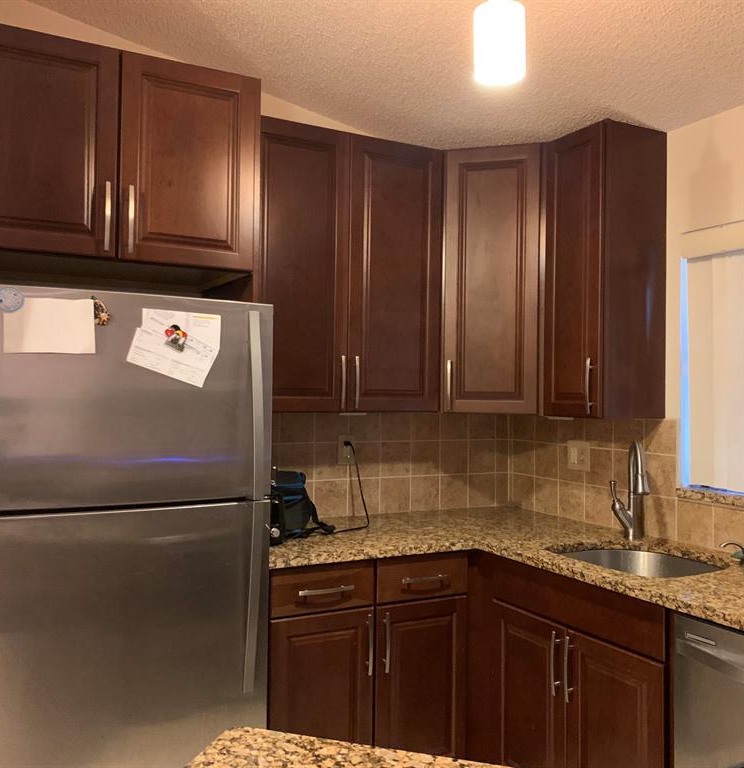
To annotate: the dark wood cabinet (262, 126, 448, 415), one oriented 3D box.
[{"bbox_3d":[-0.161,-0.422,3.067,0.839,1.063,0.316,1,-1,-28],"label":"dark wood cabinet"}]

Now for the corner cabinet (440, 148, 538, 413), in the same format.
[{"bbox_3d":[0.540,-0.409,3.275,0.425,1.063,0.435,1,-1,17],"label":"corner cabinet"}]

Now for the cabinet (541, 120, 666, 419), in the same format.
[{"bbox_3d":[0.885,-0.408,2.939,0.313,1.063,0.326,1,-1,-28],"label":"cabinet"}]

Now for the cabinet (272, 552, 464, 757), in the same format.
[{"bbox_3d":[-0.138,1.020,2.888,0.759,0.851,0.620,1,-1,-28],"label":"cabinet"}]

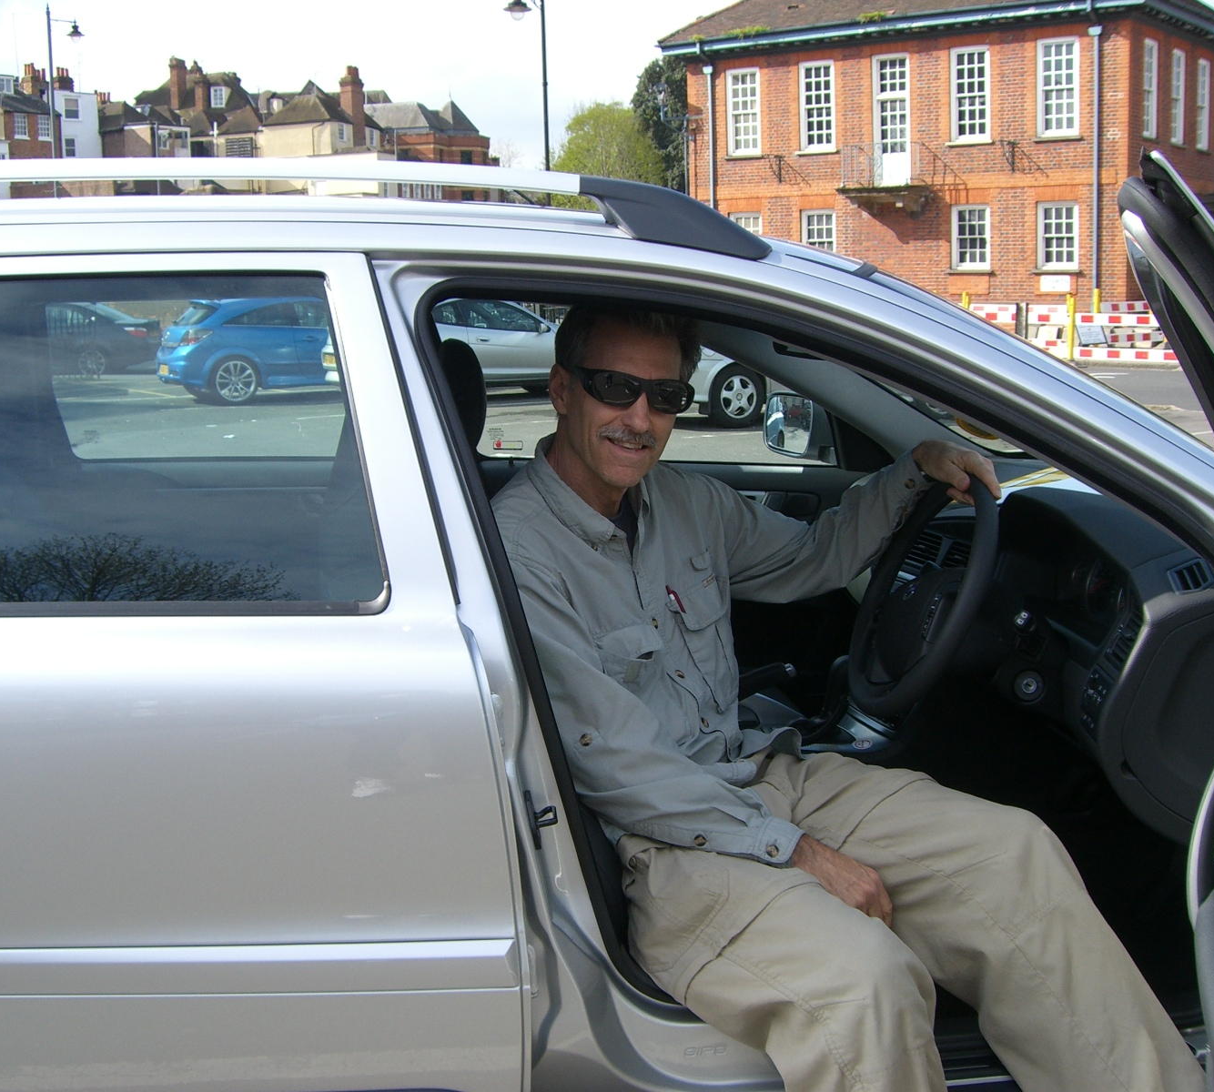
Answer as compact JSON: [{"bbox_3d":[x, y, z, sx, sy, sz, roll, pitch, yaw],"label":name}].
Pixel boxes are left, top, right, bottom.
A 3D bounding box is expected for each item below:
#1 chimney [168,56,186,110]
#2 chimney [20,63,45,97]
[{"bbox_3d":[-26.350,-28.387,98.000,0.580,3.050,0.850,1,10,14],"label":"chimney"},{"bbox_3d":[-34.143,-27.687,95.000,0.850,1.820,1.000,3,11,26],"label":"chimney"}]

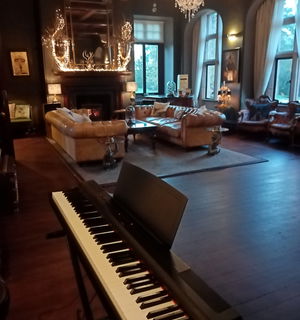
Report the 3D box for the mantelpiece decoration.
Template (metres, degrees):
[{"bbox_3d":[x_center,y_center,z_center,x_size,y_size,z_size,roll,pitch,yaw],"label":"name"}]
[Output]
[{"bbox_3d":[-1.833,-3.584,9.040,2.620,1.814,0.350,-5,15,-17],"label":"mantelpiece decoration"}]

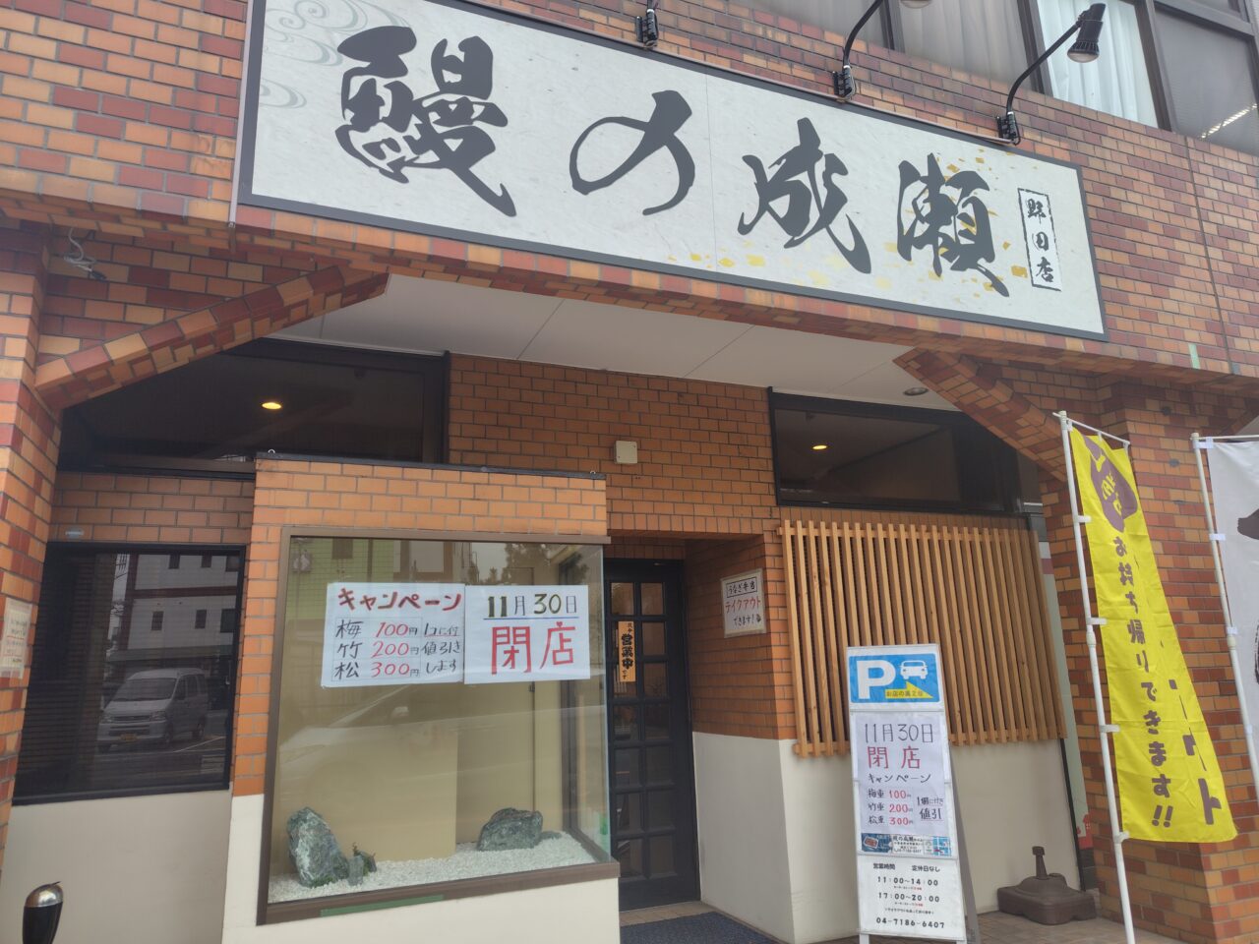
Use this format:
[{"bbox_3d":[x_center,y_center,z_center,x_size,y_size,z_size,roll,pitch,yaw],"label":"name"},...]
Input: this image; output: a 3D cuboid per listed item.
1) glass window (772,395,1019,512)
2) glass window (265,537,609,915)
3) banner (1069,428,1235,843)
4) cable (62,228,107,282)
[{"bbox_3d":[1.644,-0.078,5.088,1.785,0.664,0.100,3,-14,-21],"label":"glass window"},{"bbox_3d":[-0.709,0.938,3.342,1.308,1.373,0.090,3,-14,-21],"label":"glass window"},{"bbox_3d":[2.314,0.689,3.832,0.590,1.820,0.150,4,-14,-25],"label":"banner"},{"bbox_3d":[-1.735,-0.690,2.660,0.120,0.155,0.100,3,-14,-21],"label":"cable"}]

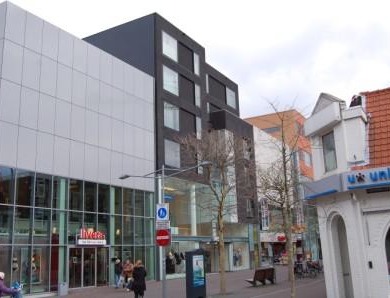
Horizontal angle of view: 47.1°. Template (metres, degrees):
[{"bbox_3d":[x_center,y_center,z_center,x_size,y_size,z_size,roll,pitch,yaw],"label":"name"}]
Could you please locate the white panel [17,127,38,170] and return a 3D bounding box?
[{"bbox_3d":[-8.923,0.029,23.736,0.100,2.304,1.191,-9,-15,30],"label":"white panel"}]

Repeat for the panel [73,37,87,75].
[{"bbox_3d":[-8.298,-6.705,32.240,0.070,2.443,1.323,-10,-16,30],"label":"panel"}]

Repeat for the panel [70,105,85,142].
[{"bbox_3d":[-8.122,-1.771,31.043,0.070,2.522,1.323,-10,-16,30],"label":"panel"}]

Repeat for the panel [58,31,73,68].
[{"bbox_3d":[-7.847,-6.068,27.240,0.100,2.221,1.191,-9,-15,30],"label":"panel"}]

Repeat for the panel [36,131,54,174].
[{"bbox_3d":[-8.298,0.244,24.727,0.100,2.304,1.191,-9,-15,30],"label":"panel"}]

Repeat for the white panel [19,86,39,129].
[{"bbox_3d":[-9.709,-2.351,26.287,0.100,2.454,1.280,-10,-16,30],"label":"white panel"}]

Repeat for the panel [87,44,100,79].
[{"bbox_3d":[-7.180,-6.132,31.685,0.100,2.360,1.280,-10,-16,30],"label":"panel"}]

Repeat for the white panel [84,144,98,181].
[{"bbox_3d":[-6.952,0.958,29.885,0.100,2.517,1.280,-10,-16,30],"label":"white panel"}]

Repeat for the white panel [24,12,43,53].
[{"bbox_3d":[-10.412,-7.448,28.866,0.070,2.443,1.323,-10,-16,30],"label":"white panel"}]

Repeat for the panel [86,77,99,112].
[{"bbox_3d":[-7.102,-3.794,31.120,0.100,2.454,1.280,-10,-16,30],"label":"panel"}]

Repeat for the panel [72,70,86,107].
[{"bbox_3d":[-7.774,-4.029,30.056,0.100,2.454,1.280,-10,-16,30],"label":"panel"}]

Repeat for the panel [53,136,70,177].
[{"bbox_3d":[-7.673,0.458,25.717,0.100,2.304,1.191,-9,-15,30],"label":"panel"}]

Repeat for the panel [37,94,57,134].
[{"bbox_3d":[-8.357,-1.959,25.241,0.100,2.221,1.191,-9,-15,30],"label":"panel"}]

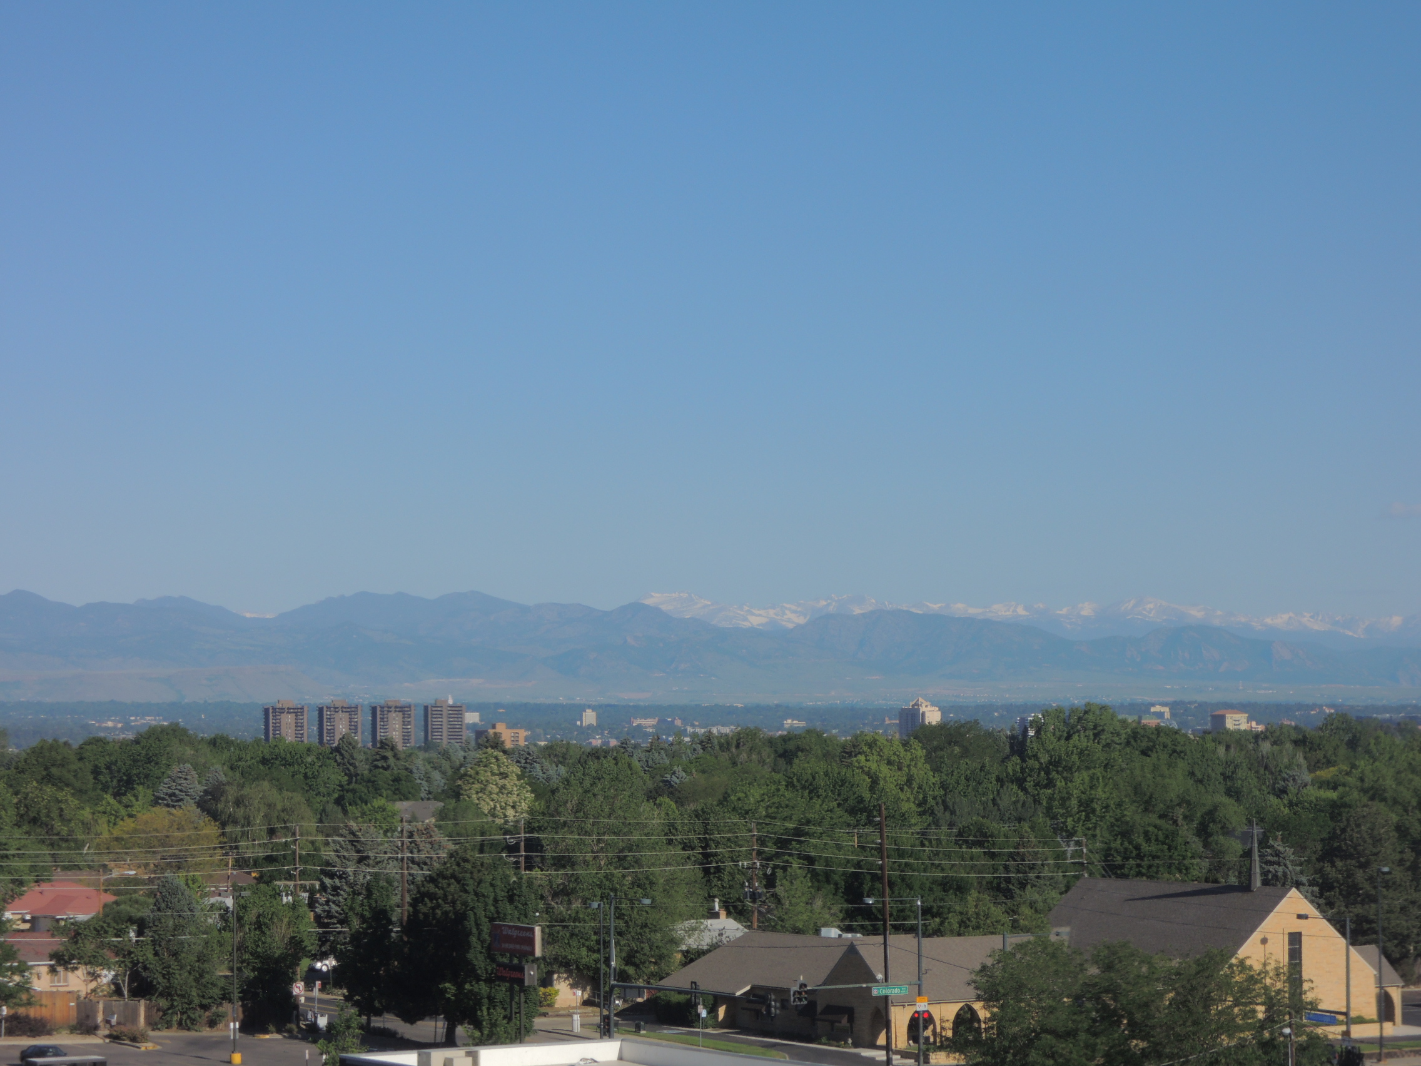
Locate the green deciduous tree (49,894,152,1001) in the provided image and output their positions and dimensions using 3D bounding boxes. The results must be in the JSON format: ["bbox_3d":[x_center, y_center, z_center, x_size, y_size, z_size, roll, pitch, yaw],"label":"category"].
[{"bbox_3d":[-38.381,26.924,258.073,6.300,7.800,6.300,0,-3,0],"label":"green deciduous tree"}]

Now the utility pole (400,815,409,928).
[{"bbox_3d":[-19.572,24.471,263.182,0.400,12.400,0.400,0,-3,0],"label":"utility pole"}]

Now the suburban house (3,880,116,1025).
[{"bbox_3d":[-43.561,27.460,272.064,10.500,8.200,9.500,1,-3,-32],"label":"suburban house"}]

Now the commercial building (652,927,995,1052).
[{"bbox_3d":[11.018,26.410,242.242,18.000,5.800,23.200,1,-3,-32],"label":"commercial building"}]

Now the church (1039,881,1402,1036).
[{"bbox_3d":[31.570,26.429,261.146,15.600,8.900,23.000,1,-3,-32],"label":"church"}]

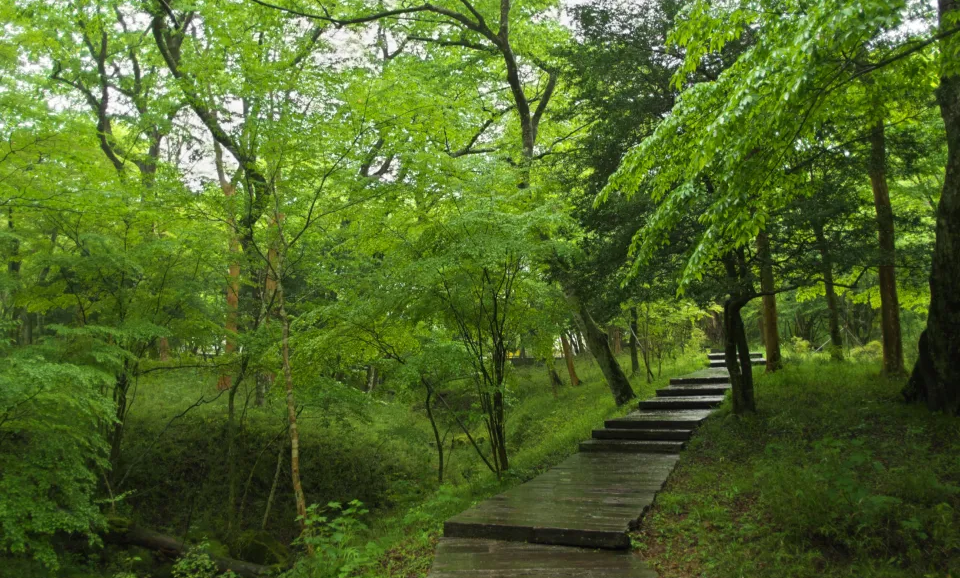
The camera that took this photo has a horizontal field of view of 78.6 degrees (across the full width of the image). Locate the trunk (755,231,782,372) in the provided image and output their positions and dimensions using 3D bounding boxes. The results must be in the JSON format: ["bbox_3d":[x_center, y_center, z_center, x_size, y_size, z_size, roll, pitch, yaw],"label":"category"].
[{"bbox_3d":[7.830,0.323,15.922,0.400,3.790,0.400,-4,-7,26],"label":"trunk"}]

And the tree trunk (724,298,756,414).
[{"bbox_3d":[4.434,1.124,10.025,0.430,1.916,0.400,-5,-8,24],"label":"tree trunk"}]

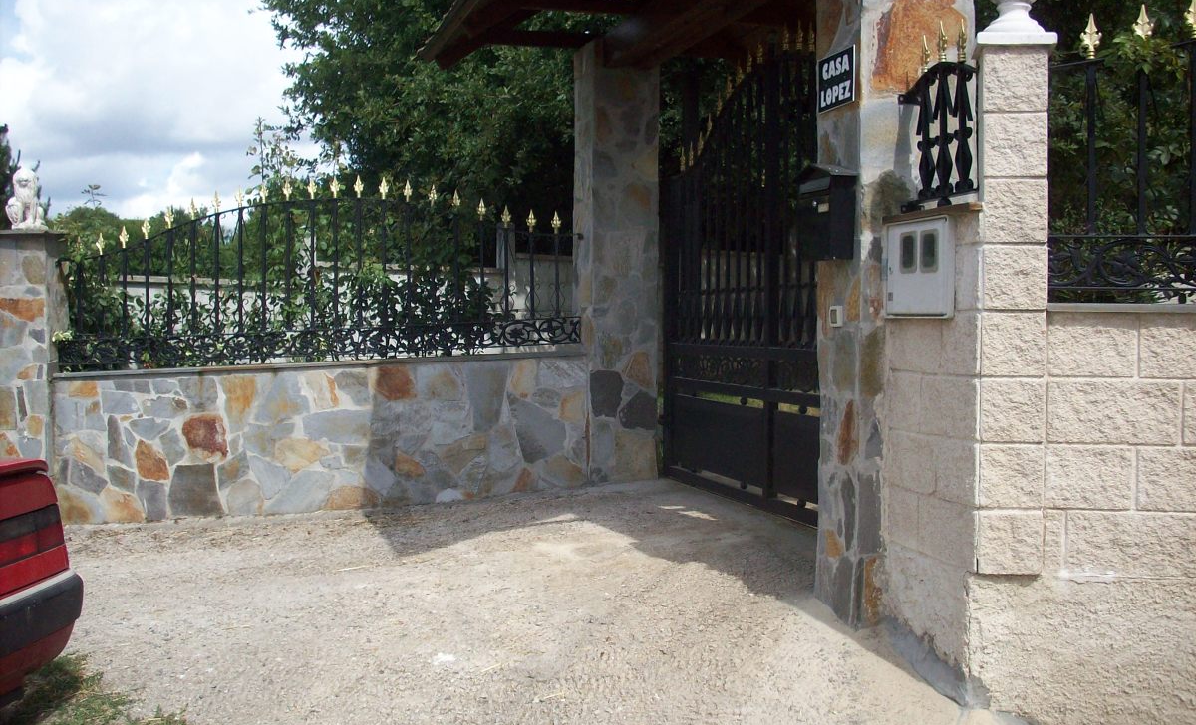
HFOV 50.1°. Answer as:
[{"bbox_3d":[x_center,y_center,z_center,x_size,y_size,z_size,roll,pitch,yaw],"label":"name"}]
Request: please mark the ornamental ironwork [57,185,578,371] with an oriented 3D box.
[{"bbox_3d":[-1.783,-0.548,7.968,3.370,1.170,0.060,0,2,7],"label":"ornamental ironwork"}]

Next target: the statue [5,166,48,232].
[{"bbox_3d":[-3.625,-1.034,8.124,0.230,0.410,0.280,0,2,-25],"label":"statue"}]

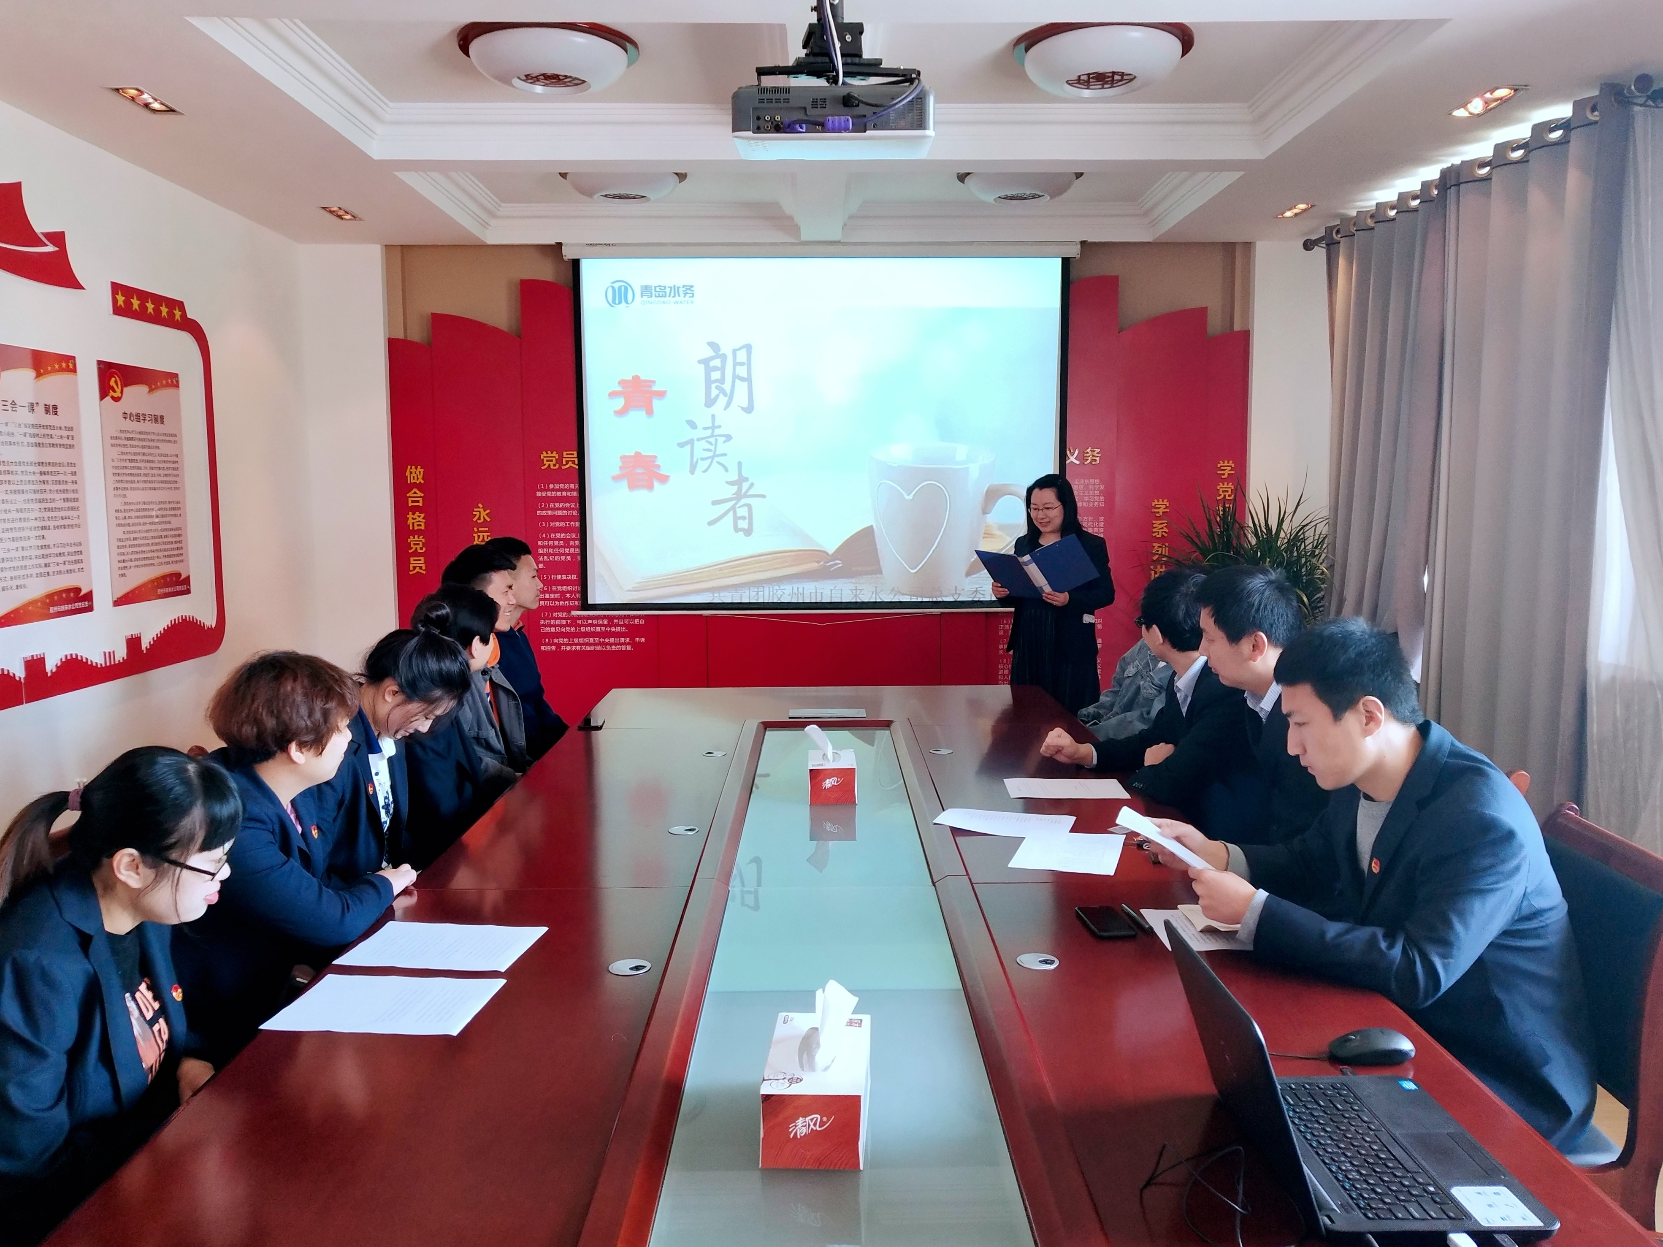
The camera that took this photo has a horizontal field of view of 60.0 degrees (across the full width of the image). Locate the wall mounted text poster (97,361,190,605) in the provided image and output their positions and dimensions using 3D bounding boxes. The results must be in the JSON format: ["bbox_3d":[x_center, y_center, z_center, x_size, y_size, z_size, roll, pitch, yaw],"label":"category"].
[{"bbox_3d":[-2.408,-0.493,5.095,0.020,0.815,0.595,0,5,-1],"label":"wall mounted text poster"}]

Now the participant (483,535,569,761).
[{"bbox_3d":[-1.106,0.382,4.948,0.650,1.364,0.500,-1,6,-12],"label":"participant"}]

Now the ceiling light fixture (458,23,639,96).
[{"bbox_3d":[-0.784,-1.548,3.994,0.499,0.180,0.499,0,5,-1],"label":"ceiling light fixture"}]

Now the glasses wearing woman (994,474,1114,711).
[{"bbox_3d":[0.960,0.158,6.122,0.500,1.584,0.420,3,6,26],"label":"glasses wearing woman"}]

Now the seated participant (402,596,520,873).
[{"bbox_3d":[-1.054,0.547,3.658,0.680,1.278,0.500,0,5,-1],"label":"seated participant"}]

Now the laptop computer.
[{"bbox_3d":[0.570,0.498,1.645,0.325,0.240,0.355,0,5,-1],"label":"laptop computer"}]

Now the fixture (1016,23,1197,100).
[{"bbox_3d":[0.754,-1.553,4.008,0.502,0.180,0.502,0,5,-1],"label":"fixture"}]

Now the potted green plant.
[{"bbox_3d":[1.750,0.194,6.063,0.680,1.524,0.680,0,5,-1],"label":"potted green plant"}]

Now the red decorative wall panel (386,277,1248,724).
[{"bbox_3d":[-0.057,-0.385,6.744,3.985,2.429,0.100,0,5,-1],"label":"red decorative wall panel"}]

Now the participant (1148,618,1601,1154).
[{"bbox_3d":[0.840,0.659,2.180,0.700,1.334,0.550,-2,6,-16],"label":"participant"}]

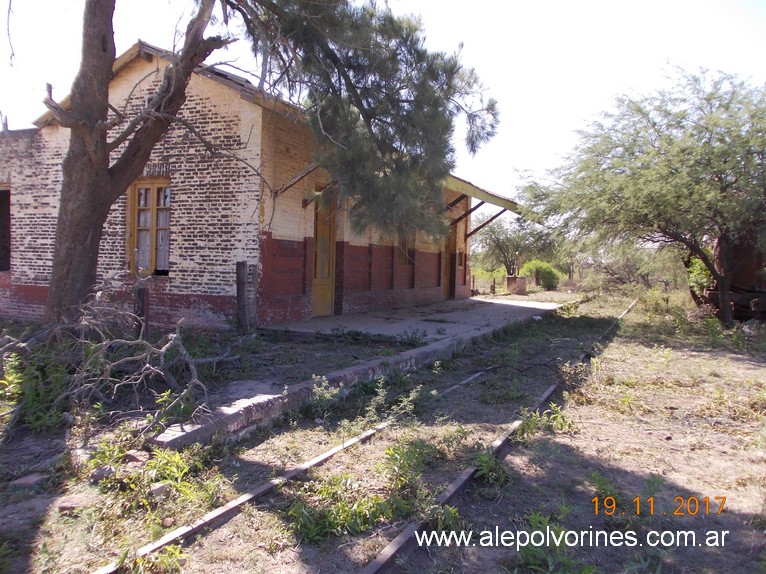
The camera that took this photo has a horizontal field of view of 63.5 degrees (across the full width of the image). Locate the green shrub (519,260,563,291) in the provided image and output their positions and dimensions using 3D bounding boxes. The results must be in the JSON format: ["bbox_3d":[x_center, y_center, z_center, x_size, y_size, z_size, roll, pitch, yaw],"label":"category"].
[{"bbox_3d":[9.663,-0.706,38.000,2.700,1.850,2.400,1,2,0],"label":"green shrub"}]

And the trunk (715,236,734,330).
[{"bbox_3d":[9.483,-0.153,17.200,0.500,2.600,0.500,1,2,0],"label":"trunk"}]

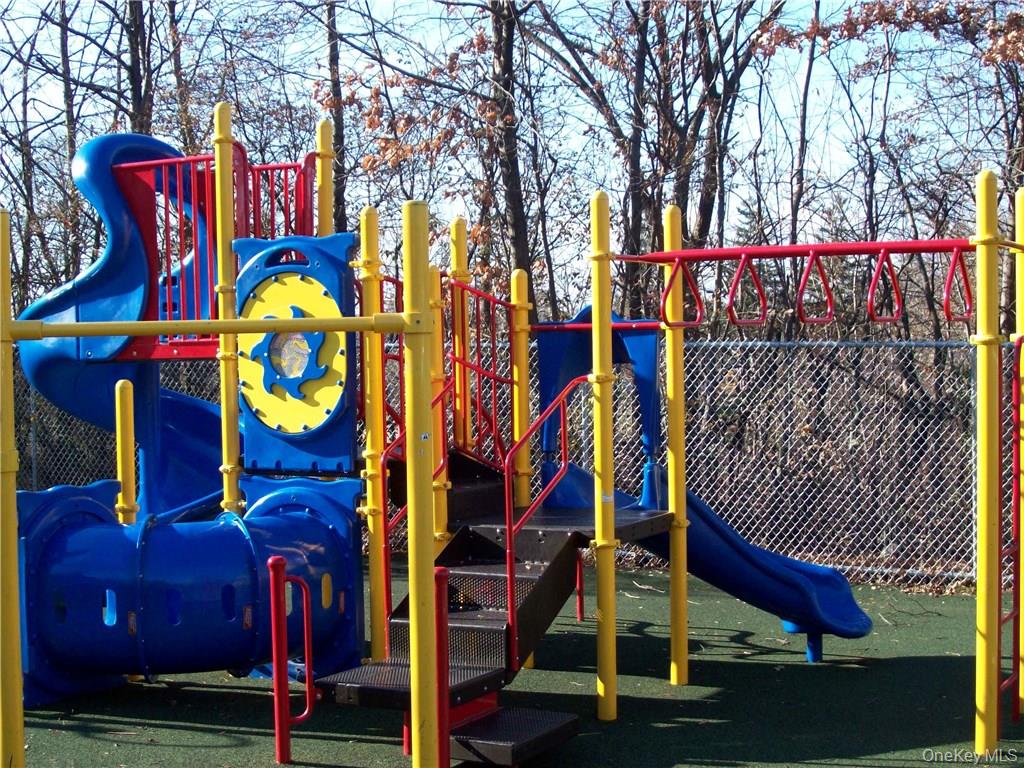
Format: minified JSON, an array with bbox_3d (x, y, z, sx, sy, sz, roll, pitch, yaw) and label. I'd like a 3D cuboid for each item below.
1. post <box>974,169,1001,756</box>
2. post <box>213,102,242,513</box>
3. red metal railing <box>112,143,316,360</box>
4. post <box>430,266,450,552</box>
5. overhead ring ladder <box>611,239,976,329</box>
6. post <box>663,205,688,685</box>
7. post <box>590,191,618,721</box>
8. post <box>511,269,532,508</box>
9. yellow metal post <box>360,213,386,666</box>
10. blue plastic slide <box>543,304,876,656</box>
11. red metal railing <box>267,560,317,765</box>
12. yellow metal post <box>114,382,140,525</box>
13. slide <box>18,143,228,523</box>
[{"bbox_3d":[2.003,0.341,6.964,0.090,2.513,0.090,0,2,28],"label":"post"},{"bbox_3d":[-1.509,0.049,8.854,0.090,3.122,0.090,0,2,28],"label":"post"},{"bbox_3d":[-1.642,-0.721,9.366,0.860,1.150,0.930,0,2,28],"label":"red metal railing"},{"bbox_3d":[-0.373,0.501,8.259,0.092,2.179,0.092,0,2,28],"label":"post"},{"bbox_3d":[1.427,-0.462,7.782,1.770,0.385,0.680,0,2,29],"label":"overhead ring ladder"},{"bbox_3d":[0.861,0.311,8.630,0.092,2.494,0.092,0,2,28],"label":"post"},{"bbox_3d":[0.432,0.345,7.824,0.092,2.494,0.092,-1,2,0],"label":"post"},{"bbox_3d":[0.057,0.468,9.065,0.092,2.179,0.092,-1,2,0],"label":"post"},{"bbox_3d":[-0.701,0.355,8.435,0.090,2.506,0.090,0,2,28],"label":"yellow metal post"},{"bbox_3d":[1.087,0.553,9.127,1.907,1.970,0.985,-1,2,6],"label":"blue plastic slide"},{"bbox_3d":[-0.952,1.183,7.214,0.080,0.905,0.260,0,2,28],"label":"red metal railing"},{"bbox_3d":[-2.022,0.790,8.724,0.090,1.647,0.090,0,2,28],"label":"yellow metal post"},{"bbox_3d":[-2.193,0.046,10.163,1.950,3.080,1.650,0,2,28],"label":"slide"}]

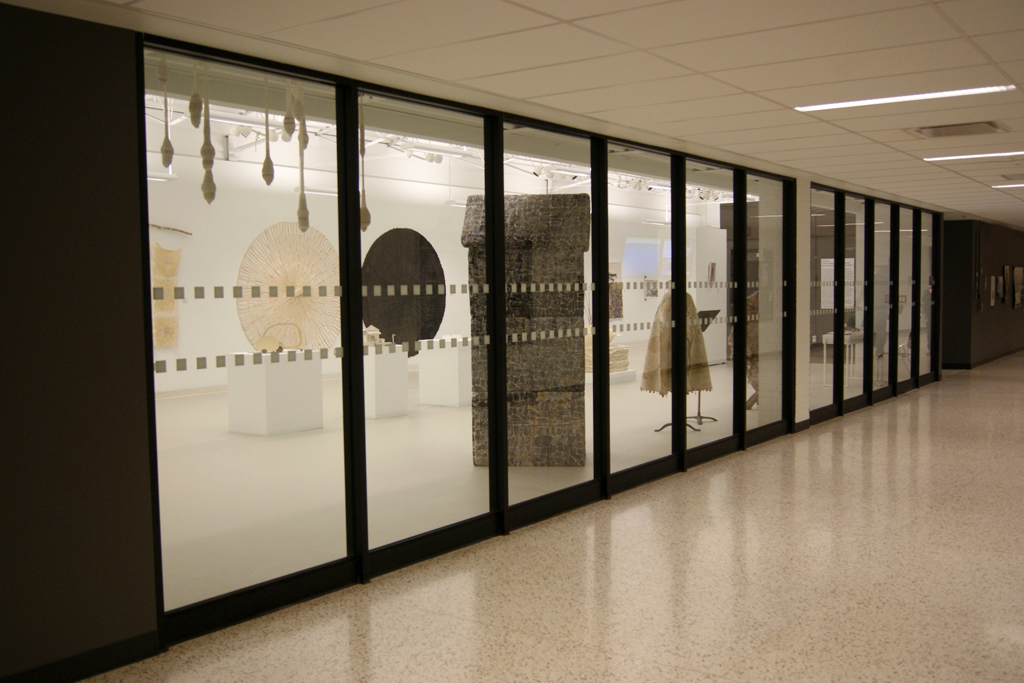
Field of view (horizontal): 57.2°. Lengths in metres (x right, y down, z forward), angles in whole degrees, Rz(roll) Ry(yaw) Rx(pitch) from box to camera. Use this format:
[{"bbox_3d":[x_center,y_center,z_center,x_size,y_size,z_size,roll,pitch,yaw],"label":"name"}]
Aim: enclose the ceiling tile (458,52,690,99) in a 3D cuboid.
[{"bbox_3d":[0.335,-1.354,4.800,1.100,0.025,0.610,2,5,37],"label":"ceiling tile"}]

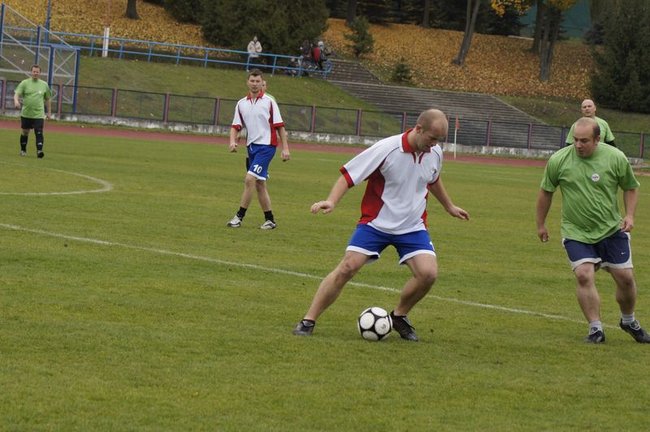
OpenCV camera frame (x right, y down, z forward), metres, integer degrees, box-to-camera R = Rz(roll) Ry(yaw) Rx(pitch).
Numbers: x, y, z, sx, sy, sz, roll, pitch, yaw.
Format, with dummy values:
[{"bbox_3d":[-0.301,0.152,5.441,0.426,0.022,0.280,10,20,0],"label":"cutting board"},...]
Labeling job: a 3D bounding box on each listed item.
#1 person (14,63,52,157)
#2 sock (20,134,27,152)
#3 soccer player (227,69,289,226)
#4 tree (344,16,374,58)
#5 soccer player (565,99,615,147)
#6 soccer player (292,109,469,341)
[{"bbox_3d":[-5.531,-1.983,46.200,0.700,1.760,0.450,4,3,-6],"label":"person"},{"bbox_3d":[-5.741,-1.381,46.400,0.130,0.350,0.160,4,3,0],"label":"sock"},{"bbox_3d":[-0.748,-0.748,27.400,0.640,1.780,0.500,5,3,23],"label":"soccer player"},{"bbox_3d":[1.643,-8.504,116.000,1.400,2.000,1.350,4,3,0],"label":"tree"},{"bbox_3d":[3.616,-0.752,34.044,0.700,1.770,0.400,5,3,11],"label":"soccer player"},{"bbox_3d":[0.359,0.055,15.750,0.960,1.470,0.700,2,3,-36],"label":"soccer player"}]

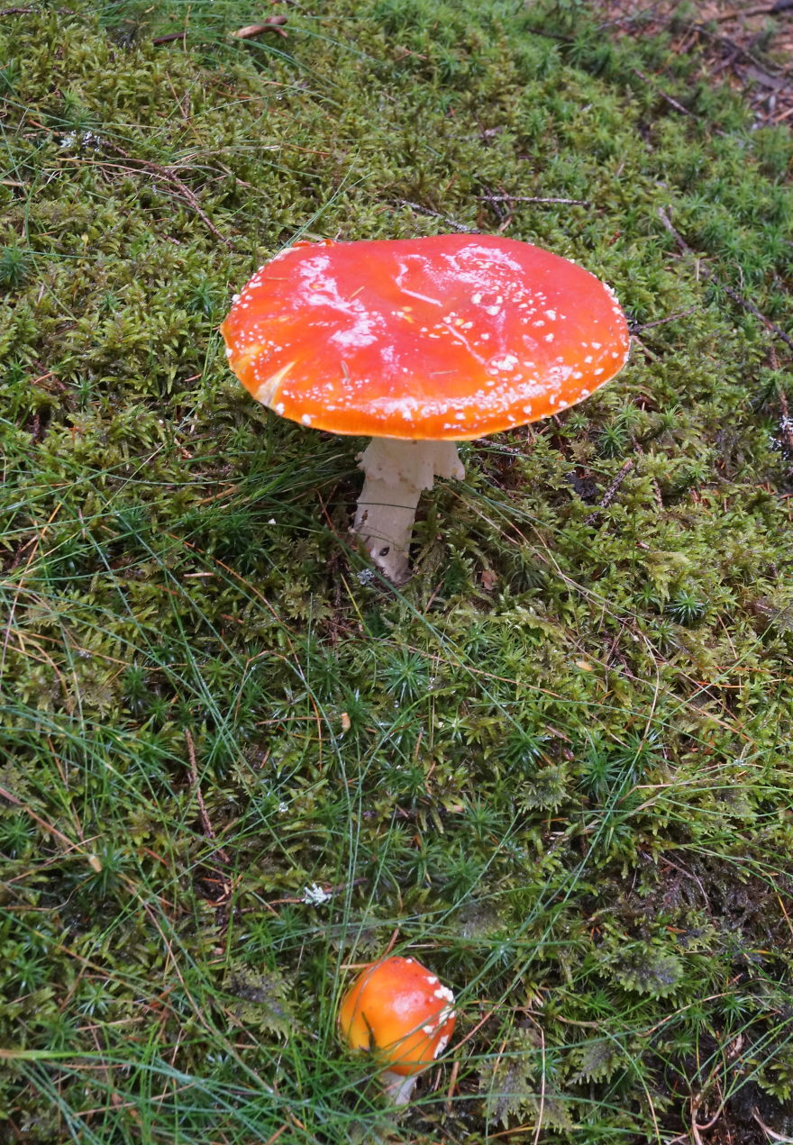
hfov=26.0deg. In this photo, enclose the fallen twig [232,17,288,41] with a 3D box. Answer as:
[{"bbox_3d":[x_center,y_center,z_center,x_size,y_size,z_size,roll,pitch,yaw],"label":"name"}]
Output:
[{"bbox_3d":[-0.091,-0.364,1.148,0.043,0.014,0.020,-25,48,-25],"label":"fallen twig"}]

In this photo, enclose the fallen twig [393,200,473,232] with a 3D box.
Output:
[{"bbox_3d":[0.021,-0.200,0.966,0.056,0.006,0.005,27,48,27],"label":"fallen twig"}]

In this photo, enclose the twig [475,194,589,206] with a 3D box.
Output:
[{"bbox_3d":[0.078,-0.212,0.979,0.064,0.006,0.005,4,42,5],"label":"twig"}]

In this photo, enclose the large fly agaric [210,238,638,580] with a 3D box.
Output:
[{"bbox_3d":[0.012,-0.054,0.714,0.163,0.138,0.141,0,35,0],"label":"large fly agaric"}]

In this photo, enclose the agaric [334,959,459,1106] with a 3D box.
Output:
[{"bbox_3d":[0.000,0.147,0.542,0.036,0.060,0.036,0,35,0],"label":"agaric"}]

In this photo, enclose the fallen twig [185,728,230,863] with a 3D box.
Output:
[{"bbox_3d":[-0.072,0.083,0.651,0.005,0.006,0.069,-12,43,-13],"label":"fallen twig"}]

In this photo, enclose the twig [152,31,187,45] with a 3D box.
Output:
[{"bbox_3d":[-0.150,-0.354,1.137,0.025,0.007,0.007,-24,47,-25],"label":"twig"}]

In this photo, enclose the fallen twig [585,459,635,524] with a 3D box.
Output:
[{"bbox_3d":[0.098,-0.037,0.785,0.005,0.006,0.052,20,46,21],"label":"fallen twig"}]

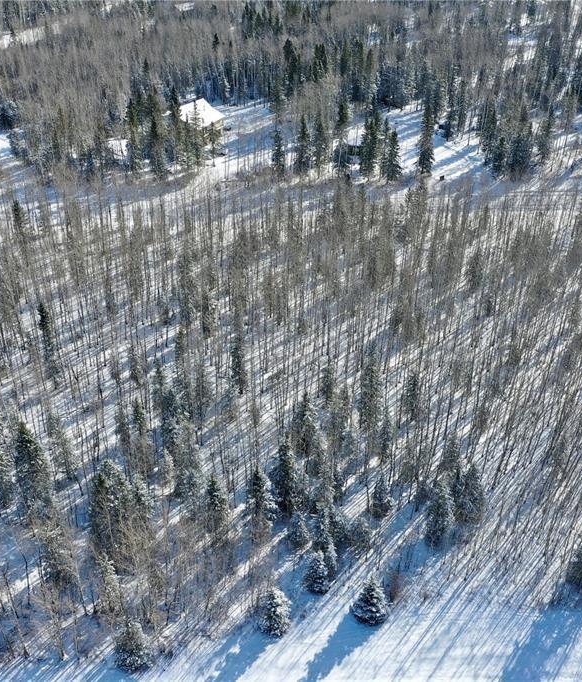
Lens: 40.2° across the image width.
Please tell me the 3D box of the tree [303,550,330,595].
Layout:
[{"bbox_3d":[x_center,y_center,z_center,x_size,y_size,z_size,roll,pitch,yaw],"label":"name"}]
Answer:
[{"bbox_3d":[2.631,22.642,79.061,2.620,5.350,2.620,2,34,0],"label":"tree"}]

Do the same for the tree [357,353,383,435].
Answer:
[{"bbox_3d":[11.430,7.270,110.670,3.660,13.600,3.660,6,33,6],"label":"tree"}]

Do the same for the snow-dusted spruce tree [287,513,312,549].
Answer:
[{"bbox_3d":[1.200,22.310,94.770,3.130,5.170,3.130,3,33,1],"label":"snow-dusted spruce tree"}]

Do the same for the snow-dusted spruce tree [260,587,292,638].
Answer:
[{"bbox_3d":[-1.425,25.041,75.047,3.070,5.730,3.070,2,34,0],"label":"snow-dusted spruce tree"}]

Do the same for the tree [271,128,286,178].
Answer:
[{"bbox_3d":[-2.920,-45.320,191.900,3.420,11.980,3.420,1,33,-1],"label":"tree"}]

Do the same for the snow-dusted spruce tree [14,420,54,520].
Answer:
[{"bbox_3d":[-30.946,15.082,94.479,4.390,14.690,4.390,2,33,0],"label":"snow-dusted spruce tree"}]

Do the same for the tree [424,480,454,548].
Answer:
[{"bbox_3d":[15.905,17.909,83.292,3.150,9.050,3.150,2,34,0],"label":"tree"}]

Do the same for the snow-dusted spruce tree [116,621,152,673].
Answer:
[{"bbox_3d":[-16.070,30.330,80.380,3.630,6.410,3.630,-7,34,-14],"label":"snow-dusted spruce tree"}]

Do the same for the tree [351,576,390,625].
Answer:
[{"bbox_3d":[8.838,27.196,85.824,4.280,5.450,4.280,2,33,0],"label":"tree"}]

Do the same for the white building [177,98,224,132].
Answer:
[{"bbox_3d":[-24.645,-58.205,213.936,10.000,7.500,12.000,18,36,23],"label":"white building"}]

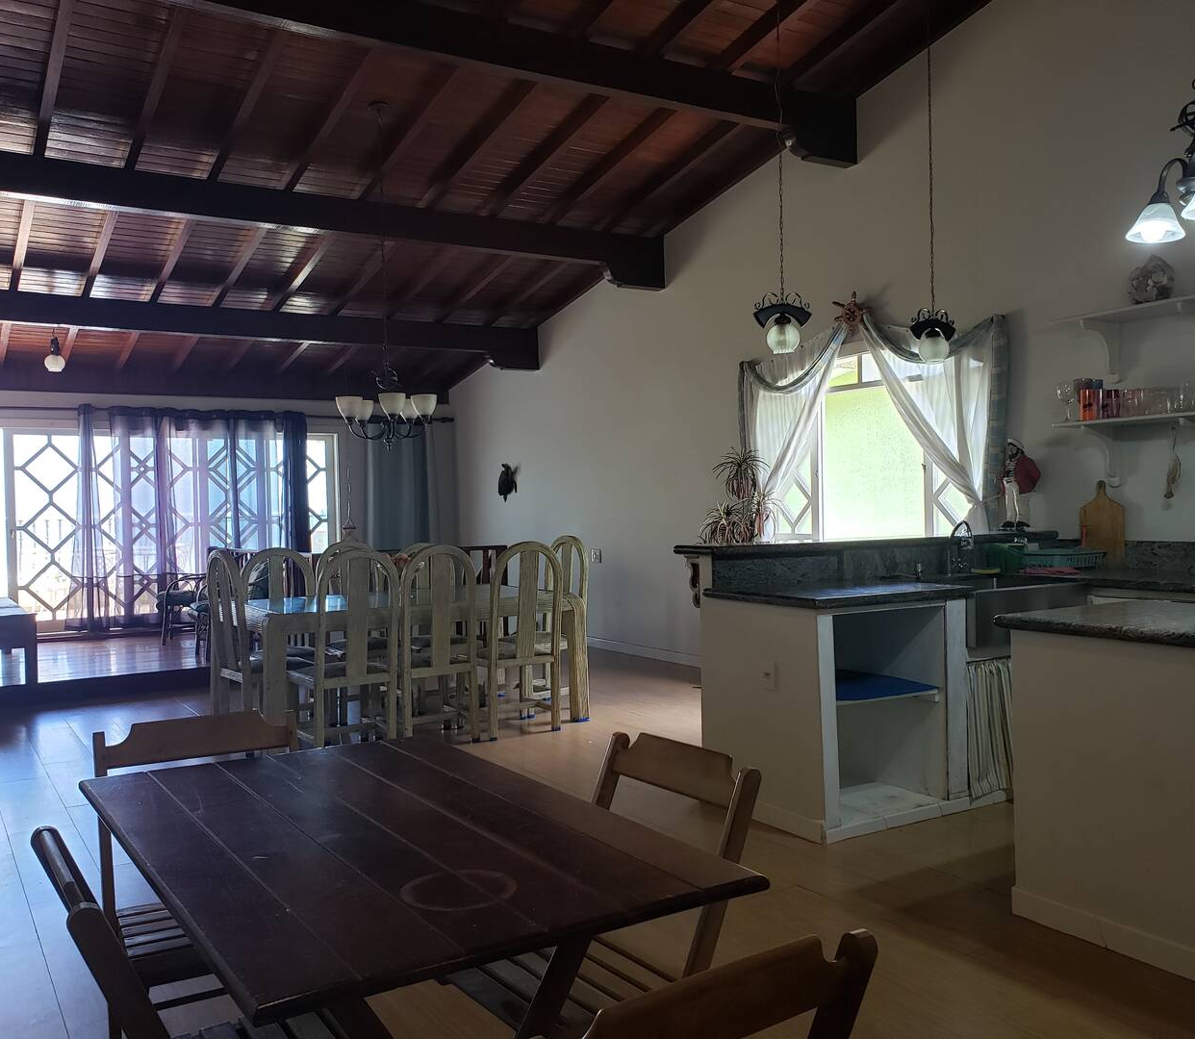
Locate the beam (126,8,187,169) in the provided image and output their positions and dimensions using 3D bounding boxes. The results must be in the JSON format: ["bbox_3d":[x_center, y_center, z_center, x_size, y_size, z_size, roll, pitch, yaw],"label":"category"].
[{"bbox_3d":[-2.469,-2.428,5.777,0.062,0.105,1.974,-2,-8,-30],"label":"beam"}]

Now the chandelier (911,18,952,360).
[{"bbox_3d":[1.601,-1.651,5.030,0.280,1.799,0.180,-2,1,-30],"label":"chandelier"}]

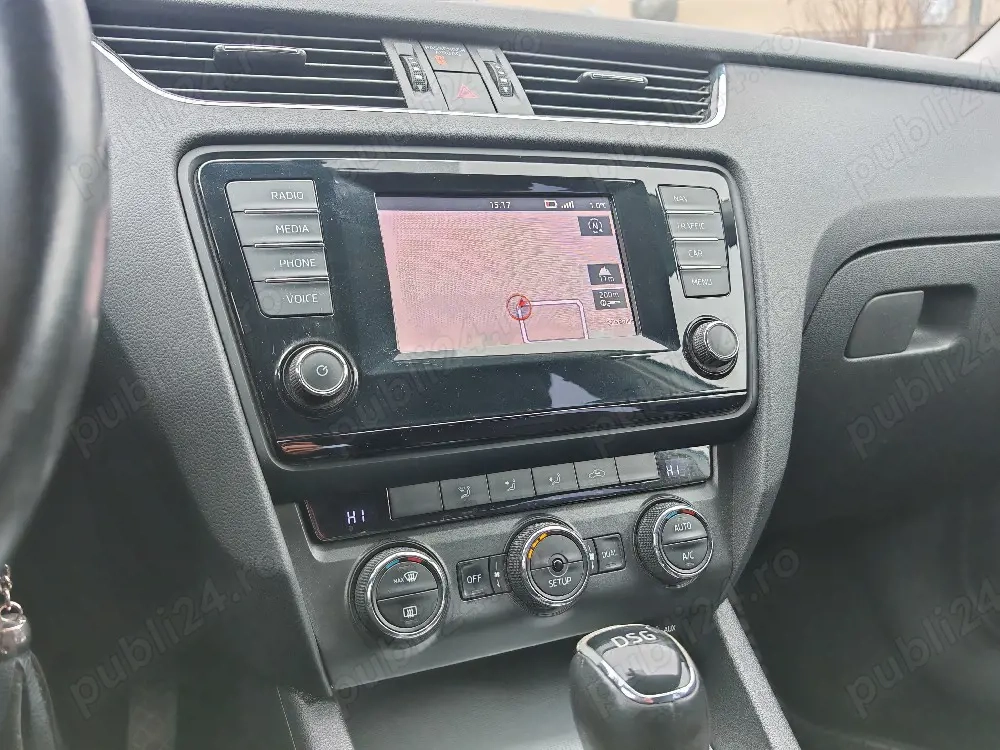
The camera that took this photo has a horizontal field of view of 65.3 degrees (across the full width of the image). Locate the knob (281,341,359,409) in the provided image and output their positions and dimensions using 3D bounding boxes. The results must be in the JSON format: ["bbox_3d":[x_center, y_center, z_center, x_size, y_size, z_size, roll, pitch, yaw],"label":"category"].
[{"bbox_3d":[-0.074,-0.001,0.323,0.029,0.029,0.013,-5,-12,-23],"label":"knob"}]

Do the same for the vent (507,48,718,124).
[{"bbox_3d":[0.074,-0.170,0.476,0.143,0.025,0.060,-5,55,-23],"label":"vent"}]

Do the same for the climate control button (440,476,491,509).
[{"bbox_3d":[-0.018,0.057,0.379,0.024,0.015,0.008,-5,-9,-23],"label":"climate control button"}]

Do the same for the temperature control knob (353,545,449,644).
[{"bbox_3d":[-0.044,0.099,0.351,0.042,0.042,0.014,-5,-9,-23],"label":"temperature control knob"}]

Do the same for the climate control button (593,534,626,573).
[{"bbox_3d":[0.056,0.091,0.402,0.015,0.018,0.008,-5,-9,-23],"label":"climate control button"}]

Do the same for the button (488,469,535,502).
[{"bbox_3d":[0.004,0.055,0.389,0.024,0.015,0.008,-5,-9,-23],"label":"button"}]

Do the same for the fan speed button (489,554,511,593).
[{"bbox_3d":[-0.001,0.093,0.363,0.009,0.016,0.005,-5,-10,-23],"label":"fan speed button"}]

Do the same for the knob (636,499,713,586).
[{"bbox_3d":[0.090,0.084,0.395,0.042,0.042,0.013,-5,-10,-23],"label":"knob"}]

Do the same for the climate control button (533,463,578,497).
[{"bbox_3d":[0.027,0.051,0.384,0.023,0.014,0.005,-5,-10,-23],"label":"climate control button"}]

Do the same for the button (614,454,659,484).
[{"bbox_3d":[0.072,0.049,0.417,0.024,0.015,0.008,-5,-9,-23],"label":"button"}]

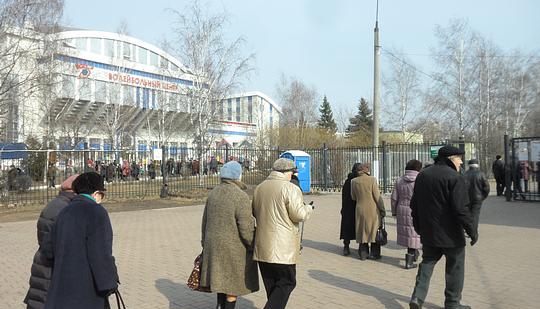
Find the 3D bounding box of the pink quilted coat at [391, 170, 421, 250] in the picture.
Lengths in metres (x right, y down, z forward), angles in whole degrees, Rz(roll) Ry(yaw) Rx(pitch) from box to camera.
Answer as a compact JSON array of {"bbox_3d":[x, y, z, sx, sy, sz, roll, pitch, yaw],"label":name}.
[{"bbox_3d":[2.149,0.802,6.420,0.580,1.200,0.420,0,-1,29],"label":"pink quilted coat"}]

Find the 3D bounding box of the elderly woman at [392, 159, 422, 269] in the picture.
[{"bbox_3d":[2.157,0.892,6.420,0.580,1.620,0.440,0,-1,29],"label":"elderly woman"}]

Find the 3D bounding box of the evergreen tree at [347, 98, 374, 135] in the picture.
[{"bbox_3d":[11.543,-2.300,52.000,4.300,9.300,4.300,0,-1,0],"label":"evergreen tree"}]

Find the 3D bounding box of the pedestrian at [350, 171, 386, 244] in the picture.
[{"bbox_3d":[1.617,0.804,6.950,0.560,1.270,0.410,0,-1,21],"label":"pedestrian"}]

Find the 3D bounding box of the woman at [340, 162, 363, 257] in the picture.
[{"bbox_3d":[1.462,0.913,7.200,0.530,1.600,0.420,0,-1,21],"label":"woman"}]

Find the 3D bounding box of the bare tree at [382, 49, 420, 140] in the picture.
[{"bbox_3d":[13.113,-4.338,42.000,3.900,12.500,3.900,0,0,0],"label":"bare tree"}]

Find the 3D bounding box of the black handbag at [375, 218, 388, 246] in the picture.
[{"bbox_3d":[1.752,1.230,6.600,0.160,0.410,0.310,0,0,14],"label":"black handbag"}]

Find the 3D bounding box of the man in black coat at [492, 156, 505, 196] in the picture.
[{"bbox_3d":[9.523,0.881,17.500,0.530,1.730,0.360,0,0,27],"label":"man in black coat"}]

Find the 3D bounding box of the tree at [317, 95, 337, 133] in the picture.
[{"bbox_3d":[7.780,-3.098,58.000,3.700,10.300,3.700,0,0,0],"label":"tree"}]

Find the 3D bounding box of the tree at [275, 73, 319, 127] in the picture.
[{"bbox_3d":[4.048,-4.858,62.000,6.200,13.800,6.000,0,0,0],"label":"tree"}]

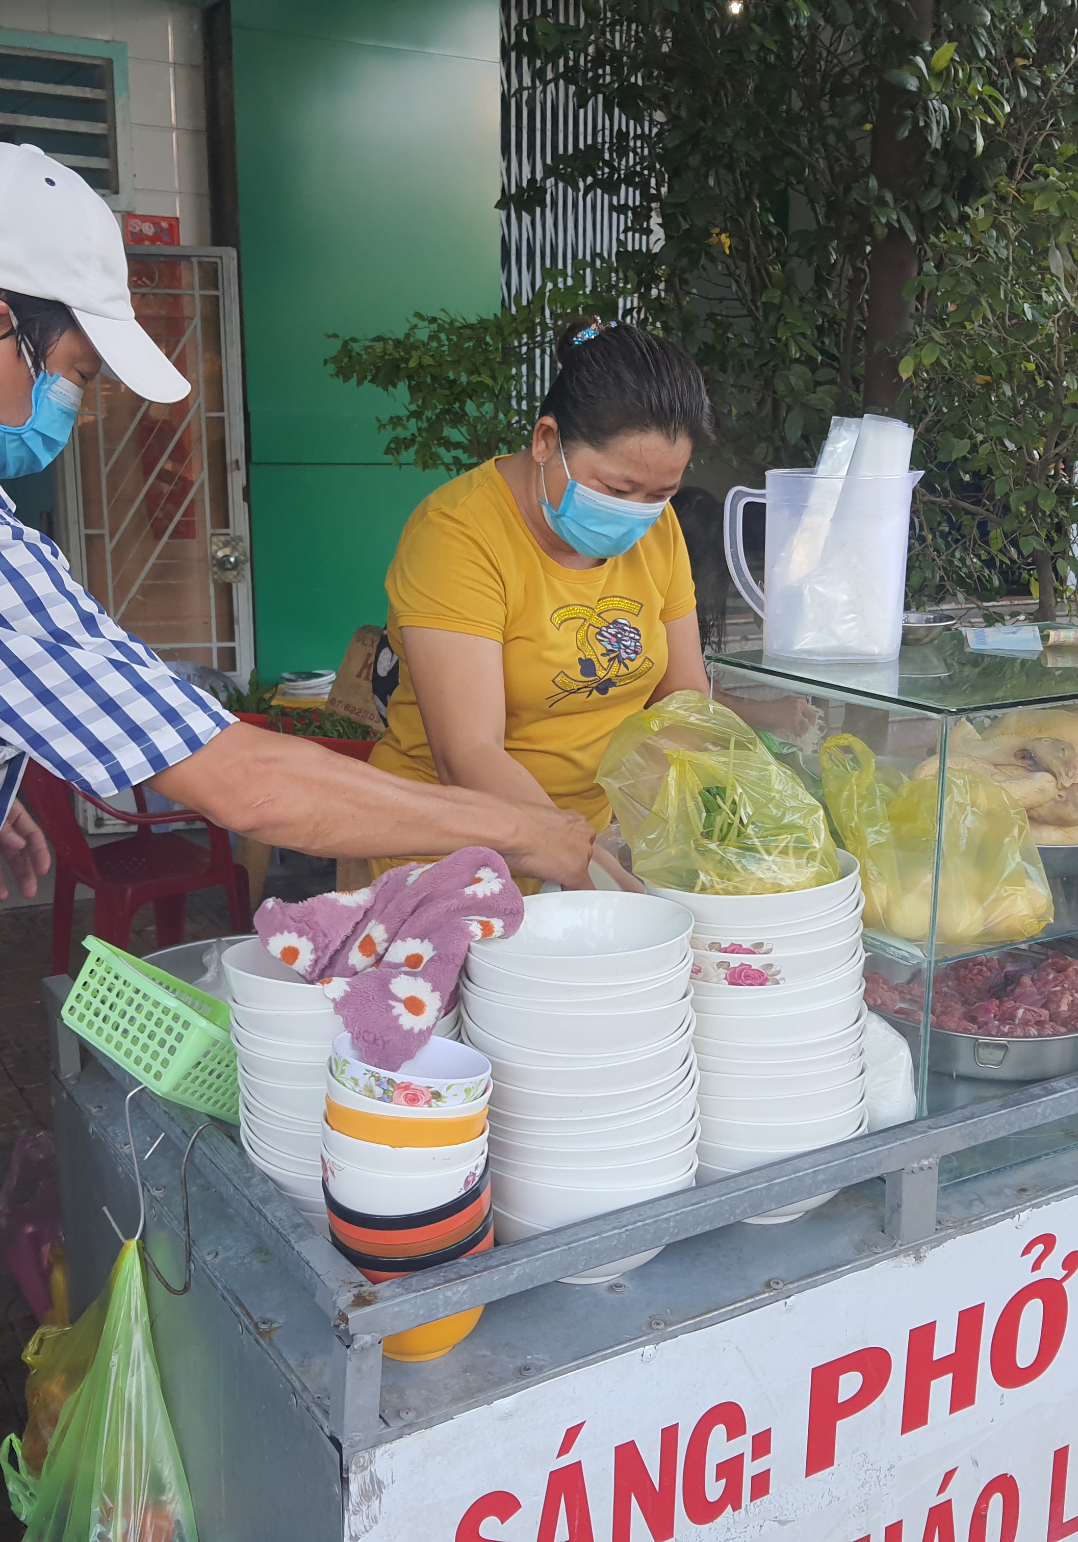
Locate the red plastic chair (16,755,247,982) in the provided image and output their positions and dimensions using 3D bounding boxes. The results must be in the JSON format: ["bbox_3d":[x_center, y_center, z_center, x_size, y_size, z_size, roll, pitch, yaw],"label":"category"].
[{"bbox_3d":[-1.041,0.261,3.910,0.540,0.780,0.540,-6,13,-26],"label":"red plastic chair"}]

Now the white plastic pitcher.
[{"bbox_3d":[0.267,-0.192,1.449,0.188,0.170,0.135,2,12,8],"label":"white plastic pitcher"}]

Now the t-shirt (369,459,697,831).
[{"bbox_3d":[-0.004,-0.112,1.700,0.390,0.530,0.270,-5,23,-24],"label":"t-shirt"}]

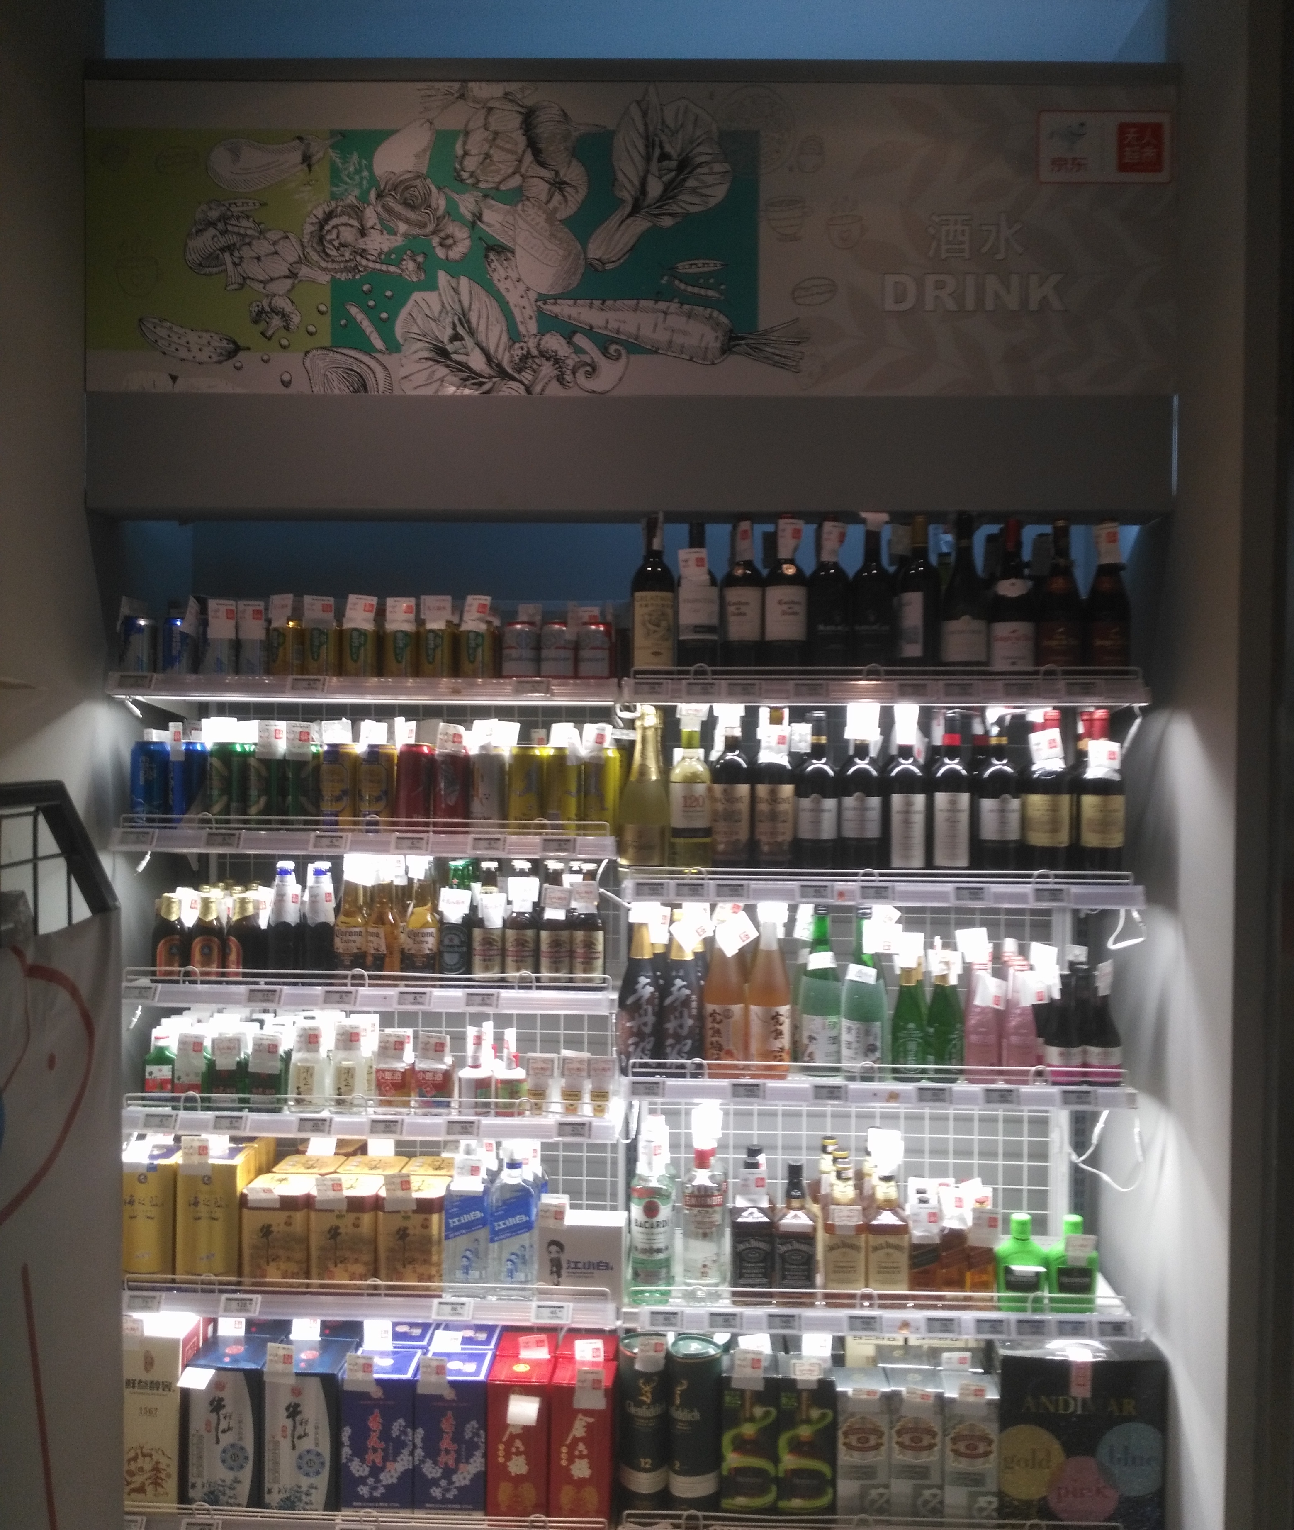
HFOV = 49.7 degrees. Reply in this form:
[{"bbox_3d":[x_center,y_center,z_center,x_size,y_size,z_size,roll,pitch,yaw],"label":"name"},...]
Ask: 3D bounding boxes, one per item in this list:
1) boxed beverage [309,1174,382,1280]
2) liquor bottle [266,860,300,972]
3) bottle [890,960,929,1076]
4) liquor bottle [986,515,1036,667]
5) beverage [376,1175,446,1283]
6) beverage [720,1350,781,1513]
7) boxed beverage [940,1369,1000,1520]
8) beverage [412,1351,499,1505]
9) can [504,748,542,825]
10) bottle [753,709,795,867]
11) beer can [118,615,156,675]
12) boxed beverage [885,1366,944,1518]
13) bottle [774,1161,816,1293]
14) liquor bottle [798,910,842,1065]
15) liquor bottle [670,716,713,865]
[{"bbox_3d":[-0.536,0.852,2.534,0.121,0.176,0.122,1,1,2],"label":"boxed beverage"},{"bbox_3d":[-0.659,0.289,2.540,0.061,0.225,0.061,1,1,2],"label":"liquor bottle"},{"bbox_3d":[0.477,0.462,2.540,0.066,0.220,0.066,1,1,1],"label":"bottle"},{"bbox_3d":[0.659,-0.293,2.515,0.082,0.297,0.082,1,1,1],"label":"liquor bottle"},{"bbox_3d":[-0.428,0.880,2.615,0.124,0.178,0.120,0,2,3],"label":"beverage"},{"bbox_3d":[0.187,1.225,2.540,0.103,0.269,0.100,1,1,1],"label":"beverage"},{"bbox_3d":[0.575,1.235,2.515,0.096,0.240,0.090,1,2,2],"label":"boxed beverage"},{"bbox_3d":[-0.352,1.234,2.578,0.127,0.251,0.126,1,1,2],"label":"beverage"},{"bbox_3d":[-0.219,0.050,2.542,0.066,0.166,0.066,0,2,0],"label":"can"},{"bbox_3d":[0.230,0.056,2.504,0.076,0.312,0.076,1,1,2],"label":"bottle"},{"bbox_3d":[-0.920,-0.210,2.522,0.066,0.117,0.066,0,2,0],"label":"beer can"},{"bbox_3d":[0.479,1.230,2.520,0.093,0.240,0.092,1,1,2],"label":"boxed beverage"},{"bbox_3d":[0.272,0.854,2.558,0.076,0.246,0.076,0,2,3],"label":"bottle"},{"bbox_3d":[0.312,0.404,2.508,0.076,0.298,0.076,1,1,2],"label":"liquor bottle"},{"bbox_3d":[0.080,0.062,2.508,0.076,0.300,0.076,1,1,2],"label":"liquor bottle"}]

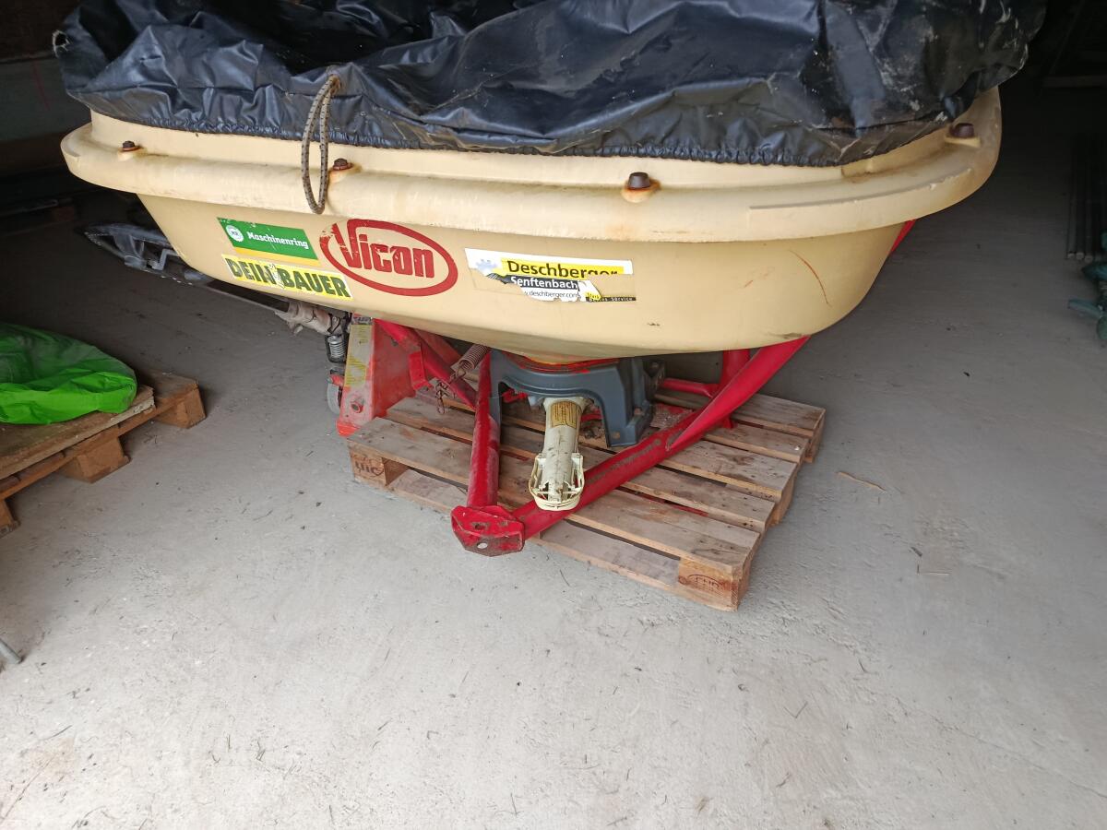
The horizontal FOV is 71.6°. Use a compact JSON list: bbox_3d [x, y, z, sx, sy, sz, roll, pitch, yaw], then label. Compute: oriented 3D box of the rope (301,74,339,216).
[{"bbox_3d":[-0.362,-0.417,1.192,0.068,0.201,0.050,11,34,22],"label":"rope"}]

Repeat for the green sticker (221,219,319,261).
[{"bbox_3d":[-0.497,-0.305,1.335,0.203,0.065,0.006,13,50,25],"label":"green sticker"}]

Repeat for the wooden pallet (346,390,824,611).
[{"bbox_3d":[0.109,0.088,2.337,1.200,0.144,0.800,15,35,27],"label":"wooden pallet"}]

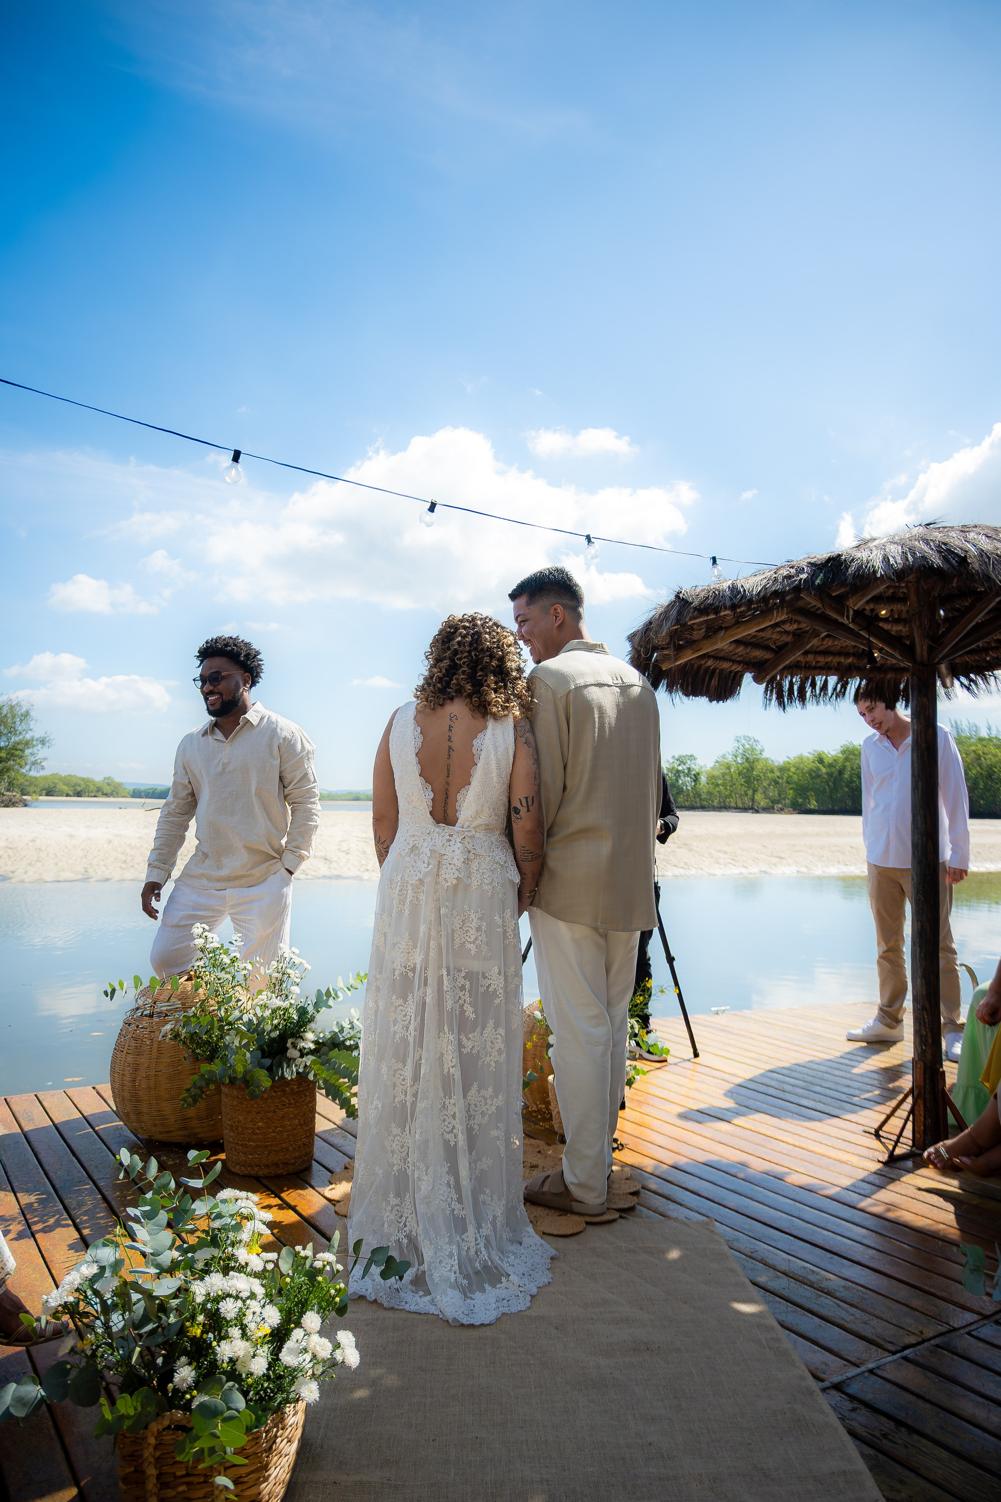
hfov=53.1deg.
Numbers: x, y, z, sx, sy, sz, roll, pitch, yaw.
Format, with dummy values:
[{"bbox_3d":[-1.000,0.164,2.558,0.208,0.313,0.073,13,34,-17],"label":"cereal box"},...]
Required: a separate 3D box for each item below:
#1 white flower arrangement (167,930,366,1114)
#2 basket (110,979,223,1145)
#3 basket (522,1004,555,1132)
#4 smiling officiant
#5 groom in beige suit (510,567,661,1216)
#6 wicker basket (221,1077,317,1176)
[{"bbox_3d":[-0.727,0.835,3.120,0.620,0.560,0.520,0,-3,0],"label":"white flower arrangement"},{"bbox_3d":[-1.055,1.052,3.450,0.570,0.480,0.570,0,-3,0],"label":"basket"},{"bbox_3d":[0.235,1.090,3.680,0.480,0.430,0.480,0,-3,0],"label":"basket"},{"bbox_3d":[-1.030,0.430,3.780,0.660,1.750,0.420,-1,-3,16],"label":"smiling officiant"},{"bbox_3d":[0.240,0.380,2.830,0.500,1.770,0.360,2,-3,-33],"label":"groom in beige suit"},{"bbox_3d":[-0.720,1.140,3.120,0.295,0.275,0.295,0,-3,0],"label":"wicker basket"}]

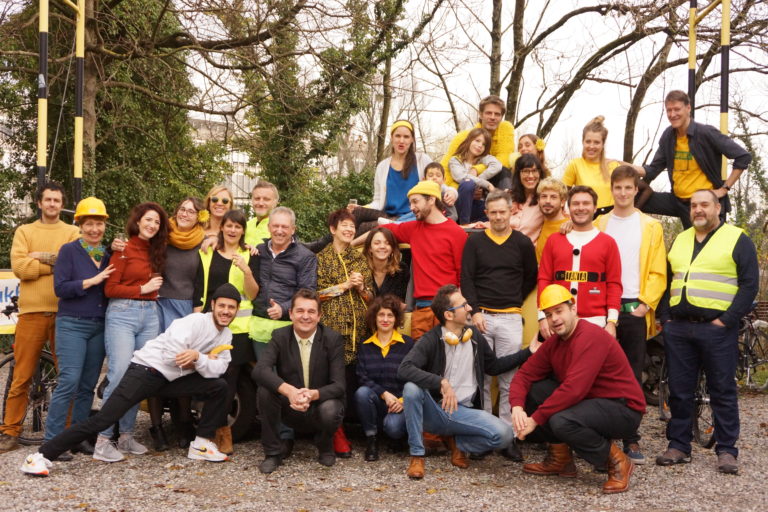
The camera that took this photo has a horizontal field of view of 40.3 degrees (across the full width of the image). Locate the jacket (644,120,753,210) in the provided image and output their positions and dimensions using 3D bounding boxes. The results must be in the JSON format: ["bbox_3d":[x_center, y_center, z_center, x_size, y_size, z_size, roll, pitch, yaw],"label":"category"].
[{"bbox_3d":[2.166,-0.617,7.200,0.720,0.680,0.420,1,0,23],"label":"jacket"}]

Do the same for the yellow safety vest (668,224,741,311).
[{"bbox_3d":[1.993,0.072,6.520,0.430,0.550,0.350,1,0,27],"label":"yellow safety vest"}]

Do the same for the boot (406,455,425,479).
[{"bbox_3d":[0.187,1.244,6.220,0.110,0.140,0.290,1,0,6],"label":"boot"}]

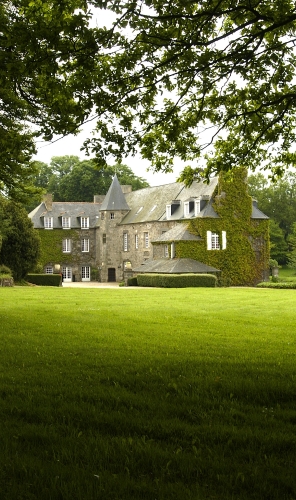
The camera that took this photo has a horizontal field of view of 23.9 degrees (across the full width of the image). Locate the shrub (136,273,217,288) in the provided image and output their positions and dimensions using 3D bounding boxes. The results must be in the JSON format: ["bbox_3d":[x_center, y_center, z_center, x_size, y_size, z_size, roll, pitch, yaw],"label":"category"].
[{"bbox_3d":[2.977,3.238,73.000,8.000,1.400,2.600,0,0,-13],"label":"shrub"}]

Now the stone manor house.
[{"bbox_3d":[-2.000,-3.200,91.000,23.500,15.300,32.000,0,0,-25],"label":"stone manor house"}]

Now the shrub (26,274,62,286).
[{"bbox_3d":[-12.111,3.535,81.000,4.500,1.400,1.500,0,0,-9],"label":"shrub"}]

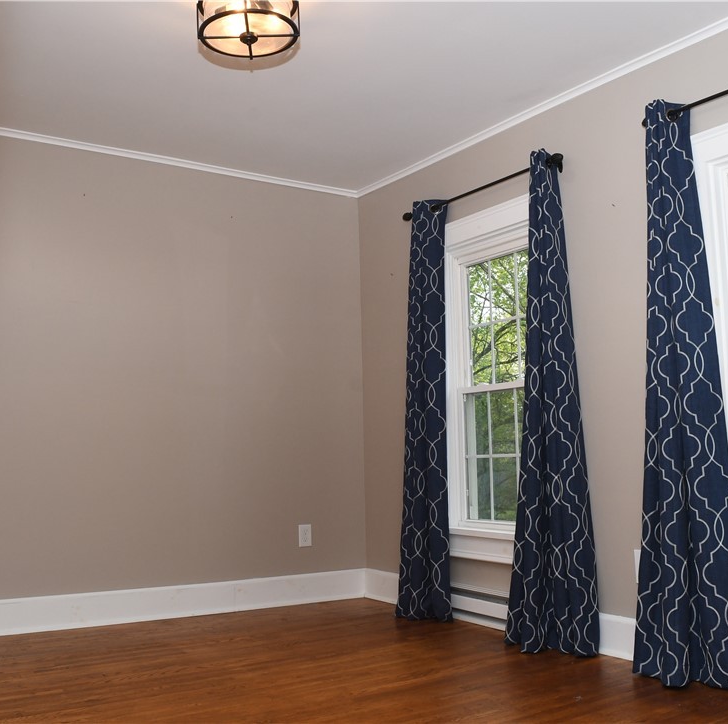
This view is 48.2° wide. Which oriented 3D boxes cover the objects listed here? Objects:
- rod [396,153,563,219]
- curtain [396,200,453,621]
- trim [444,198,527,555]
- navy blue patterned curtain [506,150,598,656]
[{"bbox_3d":[0.553,-0.835,4.016,0.100,0.075,1.120,4,-9,-36],"label":"rod"},{"bbox_3d":[0.316,0.222,4.185,0.160,2.140,0.350,4,-9,-36],"label":"curtain"},{"bbox_3d":[0.645,0.098,3.950,0.090,1.720,0.670,4,-9,-36],"label":"trim"},{"bbox_3d":[0.791,0.132,3.522,0.170,2.140,0.400,4,-9,-36],"label":"navy blue patterned curtain"}]

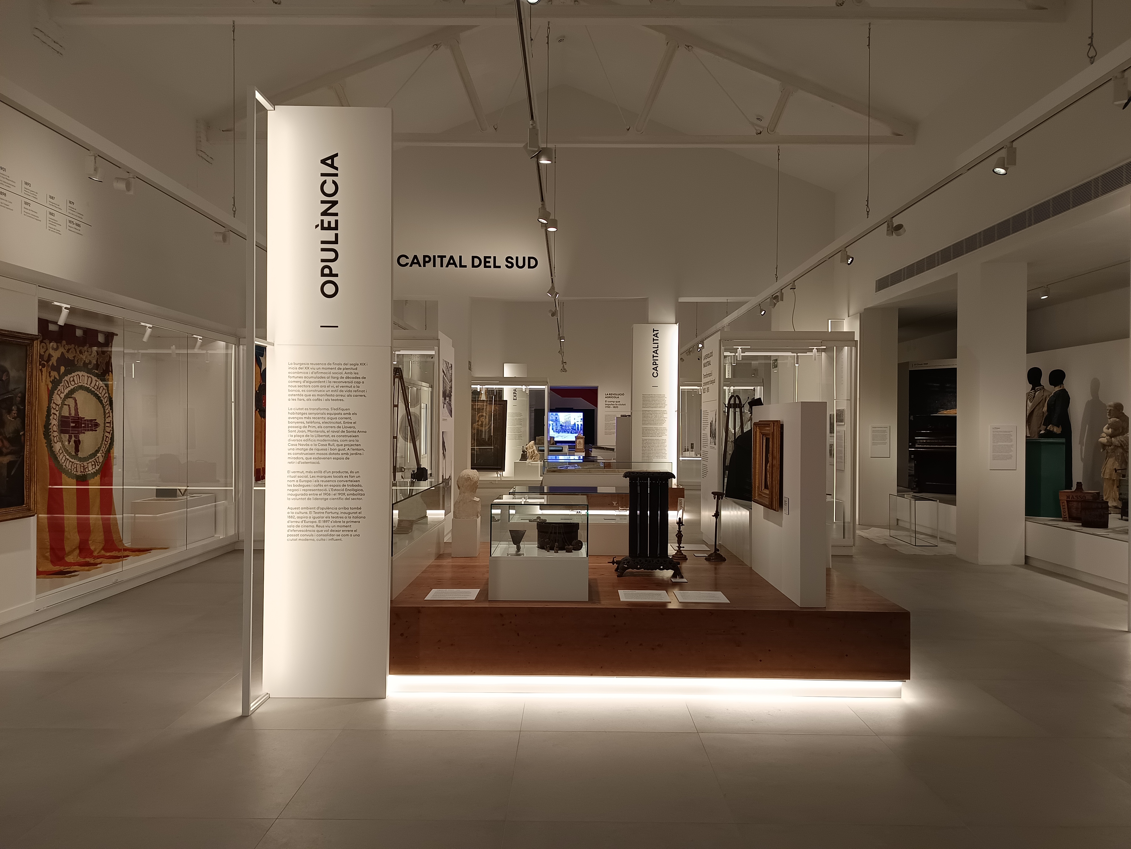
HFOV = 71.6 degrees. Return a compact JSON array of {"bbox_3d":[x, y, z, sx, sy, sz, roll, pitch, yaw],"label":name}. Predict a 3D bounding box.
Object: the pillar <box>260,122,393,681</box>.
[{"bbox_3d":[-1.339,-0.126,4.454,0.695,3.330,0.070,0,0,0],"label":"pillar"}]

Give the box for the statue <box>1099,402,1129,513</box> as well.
[{"bbox_3d":[6.852,0.403,9.754,0.400,1.360,0.420,0,0,-11],"label":"statue"}]

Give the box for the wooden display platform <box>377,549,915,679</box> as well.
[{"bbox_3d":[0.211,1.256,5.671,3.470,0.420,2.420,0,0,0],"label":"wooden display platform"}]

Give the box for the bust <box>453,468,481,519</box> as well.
[{"bbox_3d":[-0.789,0.551,6.255,0.210,0.385,0.200,0,0,-17],"label":"bust"}]

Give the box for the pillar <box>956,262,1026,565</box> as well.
[{"bbox_3d":[4.928,-0.121,9.089,0.490,3.400,0.510,0,0,0],"label":"pillar"}]

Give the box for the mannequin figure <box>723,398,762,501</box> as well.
[{"bbox_3d":[1.620,0.210,6.579,0.430,0.865,0.550,0,0,-32],"label":"mannequin figure"}]

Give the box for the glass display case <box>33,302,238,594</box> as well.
[{"bbox_3d":[-4.532,0.168,7.843,0.970,2.350,3.600,0,0,0],"label":"glass display case"}]

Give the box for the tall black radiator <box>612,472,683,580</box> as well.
[{"bbox_3d":[0.570,0.687,5.473,0.480,0.725,0.250,0,0,0],"label":"tall black radiator"}]

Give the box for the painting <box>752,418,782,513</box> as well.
[{"bbox_3d":[1.329,0.260,5.168,0.070,0.565,0.530,0,0,0],"label":"painting"}]

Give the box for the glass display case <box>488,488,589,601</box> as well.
[{"bbox_3d":[-0.154,0.754,4.893,0.580,0.575,0.545,0,0,0],"label":"glass display case"}]

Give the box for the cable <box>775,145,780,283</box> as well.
[{"bbox_3d":[2.870,-2.835,10.594,0.025,1.860,0.025,0,0,0],"label":"cable"}]

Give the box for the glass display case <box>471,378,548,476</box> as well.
[{"bbox_3d":[-1.404,0.102,19.357,2.000,2.460,0.700,0,0,0],"label":"glass display case"}]

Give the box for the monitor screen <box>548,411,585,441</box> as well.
[{"bbox_3d":[0.026,0.060,24.400,1.150,0.910,0.080,0,0,0],"label":"monitor screen"}]

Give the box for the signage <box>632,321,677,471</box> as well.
[{"bbox_3d":[1.543,-0.121,13.542,0.740,3.200,0.500,0,0,0],"label":"signage"}]

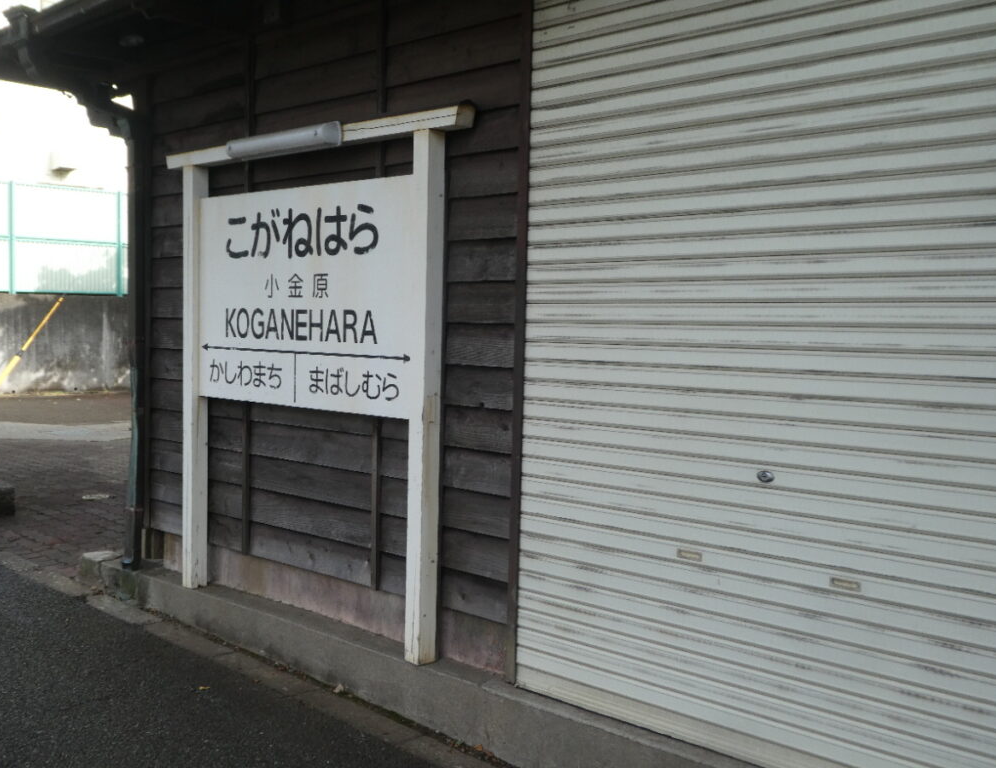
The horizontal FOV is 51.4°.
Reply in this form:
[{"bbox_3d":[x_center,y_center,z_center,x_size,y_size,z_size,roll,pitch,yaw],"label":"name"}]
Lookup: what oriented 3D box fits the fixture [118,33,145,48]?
[{"bbox_3d":[-1.831,-1.714,5.174,0.125,0.050,0.125,4,4,41],"label":"fixture"}]

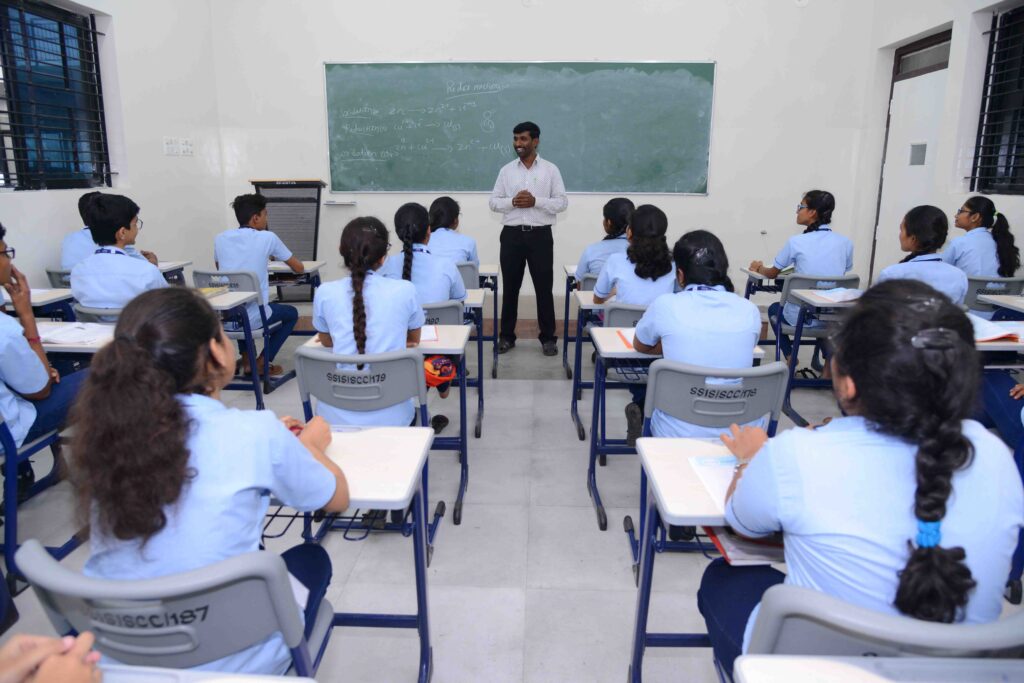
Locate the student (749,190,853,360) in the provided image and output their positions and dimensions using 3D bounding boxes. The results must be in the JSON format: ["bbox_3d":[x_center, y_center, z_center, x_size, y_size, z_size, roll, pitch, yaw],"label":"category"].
[{"bbox_3d":[1.818,-0.293,4.349,0.520,1.260,0.780,-1,13,-4],"label":"student"}]

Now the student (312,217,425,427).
[{"bbox_3d":[-0.492,0.165,2.557,0.460,1.180,0.720,1,13,4],"label":"student"}]

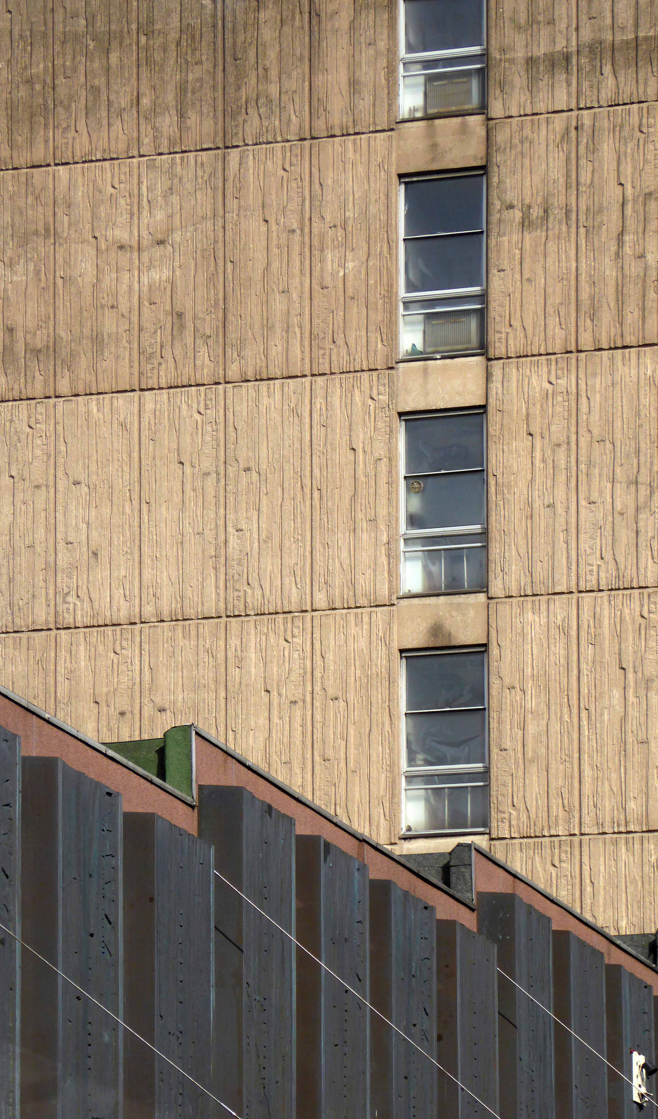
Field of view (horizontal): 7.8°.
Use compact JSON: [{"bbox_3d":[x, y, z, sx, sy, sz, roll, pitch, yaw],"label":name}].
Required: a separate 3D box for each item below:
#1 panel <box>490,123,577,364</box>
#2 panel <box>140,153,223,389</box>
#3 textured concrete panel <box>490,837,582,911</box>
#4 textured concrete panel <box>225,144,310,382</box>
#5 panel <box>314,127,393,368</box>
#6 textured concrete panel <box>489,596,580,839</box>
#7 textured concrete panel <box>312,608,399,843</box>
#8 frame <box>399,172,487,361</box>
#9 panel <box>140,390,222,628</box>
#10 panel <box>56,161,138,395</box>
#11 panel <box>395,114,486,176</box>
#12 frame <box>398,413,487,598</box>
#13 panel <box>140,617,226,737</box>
[{"bbox_3d":[2.380,-3.742,56.236,1.040,2.760,0.150,-5,-13,20],"label":"panel"},{"bbox_3d":[-1.784,-3.483,58.543,1.092,2.800,0.120,-4,-10,23],"label":"panel"},{"bbox_3d":[2.354,4.471,54.452,1.040,2.760,0.150,-5,-13,20],"label":"textured concrete panel"},{"bbox_3d":[-0.739,-3.557,58.106,1.092,2.800,0.120,-4,-10,23],"label":"textured concrete panel"},{"bbox_3d":[0.318,-3.581,56.971,1.040,2.760,0.150,-5,-13,20],"label":"panel"},{"bbox_3d":[2.363,1.795,55.461,1.092,2.786,0.130,-4,-11,21],"label":"textured concrete panel"},{"bbox_3d":[0.312,1.918,55.772,1.040,2.760,0.150,-5,-13,20],"label":"textured concrete panel"},{"bbox_3d":[1.342,-3.464,57.263,1.080,2.130,0.120,-4,-10,23],"label":"frame"},{"bbox_3d":[-1.764,-0.665,58.064,1.092,2.800,0.120,-4,-10,23],"label":"panel"},{"bbox_3d":[-2.751,-3.363,58.070,1.040,2.760,0.150,-5,-13,20],"label":"panel"},{"bbox_3d":[1.344,-4.877,57.147,1.119,0.631,0.150,-4,-11,21],"label":"panel"},{"bbox_3d":[1.343,-0.666,56.431,1.070,2.186,0.100,-4,-11,21],"label":"frame"},{"bbox_3d":[-1.693,2.100,57.006,1.091,2.780,0.130,-4,-11,21],"label":"panel"}]

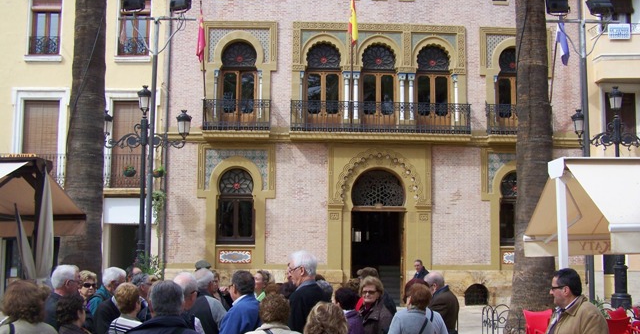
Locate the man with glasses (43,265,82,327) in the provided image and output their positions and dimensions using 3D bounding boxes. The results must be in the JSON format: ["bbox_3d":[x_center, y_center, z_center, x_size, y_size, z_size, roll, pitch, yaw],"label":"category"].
[{"bbox_3d":[-1.964,1.587,5.295,0.340,1.680,0.500,5,-9,-33],"label":"man with glasses"}]

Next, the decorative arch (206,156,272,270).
[{"bbox_3d":[-2.635,1.333,22.515,2.289,3.672,0.300,1,-7,-3],"label":"decorative arch"}]

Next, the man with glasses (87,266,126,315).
[{"bbox_3d":[-1.783,1.643,5.786,0.360,1.624,0.500,5,-8,-31],"label":"man with glasses"}]

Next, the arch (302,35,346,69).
[{"bbox_3d":[0.159,-3.849,23.565,1.495,1.255,0.300,1,-7,-3],"label":"arch"}]

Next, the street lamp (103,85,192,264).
[{"bbox_3d":[-4.610,0.847,18.355,2.456,6.062,0.470,1,-6,-2],"label":"street lamp"}]

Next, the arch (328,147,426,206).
[{"bbox_3d":[1.915,0.301,22.824,3.225,1.940,0.300,1,-7,-3],"label":"arch"}]

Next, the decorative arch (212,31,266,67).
[{"bbox_3d":[-2.865,-4.182,25.004,1.840,1.318,0.250,1,-7,-3],"label":"decorative arch"}]

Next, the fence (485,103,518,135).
[{"bbox_3d":[6.507,-1.543,23.111,2.167,1.061,0.420,1,-7,-3],"label":"fence"}]

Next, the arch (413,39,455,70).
[{"bbox_3d":[3.701,-3.710,22.754,1.451,1.128,0.250,1,-6,-2],"label":"arch"}]

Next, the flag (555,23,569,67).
[{"bbox_3d":[7.744,-4.029,22.553,0.476,1.650,0.350,1,-7,-3],"label":"flag"}]

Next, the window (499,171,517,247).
[{"bbox_3d":[6.623,1.351,23.441,1.256,2.536,0.250,1,-7,-3],"label":"window"}]

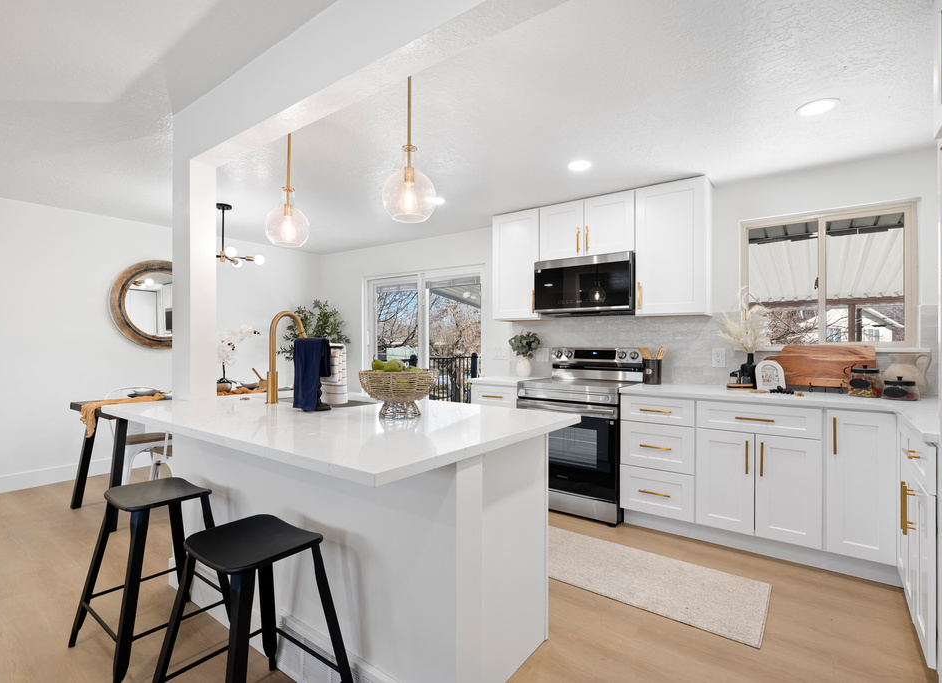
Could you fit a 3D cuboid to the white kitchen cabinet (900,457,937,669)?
[{"bbox_3d":[2.005,0.799,1.659,0.600,0.580,0.810,0,0,37],"label":"white kitchen cabinet"}]

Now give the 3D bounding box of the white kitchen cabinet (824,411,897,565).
[{"bbox_3d":[2.131,0.723,2.527,0.281,0.746,0.620,0,0,36],"label":"white kitchen cabinet"}]

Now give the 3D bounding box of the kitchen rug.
[{"bbox_3d":[0.671,1.218,2.537,1.650,0.012,0.600,0,0,37],"label":"kitchen rug"}]

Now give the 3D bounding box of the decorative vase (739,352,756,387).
[{"bbox_3d":[1.855,0.196,3.015,0.133,0.229,0.133,0,0,36],"label":"decorative vase"}]

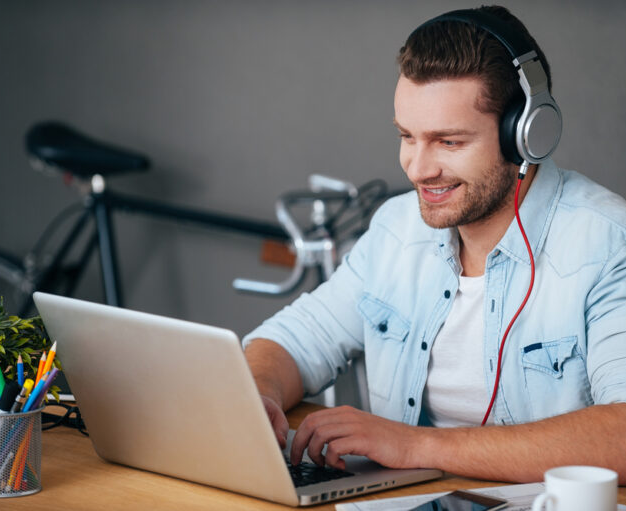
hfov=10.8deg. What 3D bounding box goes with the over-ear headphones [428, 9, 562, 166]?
[{"bbox_3d":[0.199,-0.218,4.125,0.195,0.188,0.088,14,25,34],"label":"over-ear headphones"}]

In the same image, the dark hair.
[{"bbox_3d":[0.203,-0.233,4.124,0.175,0.165,0.205,14,25,34],"label":"dark hair"}]

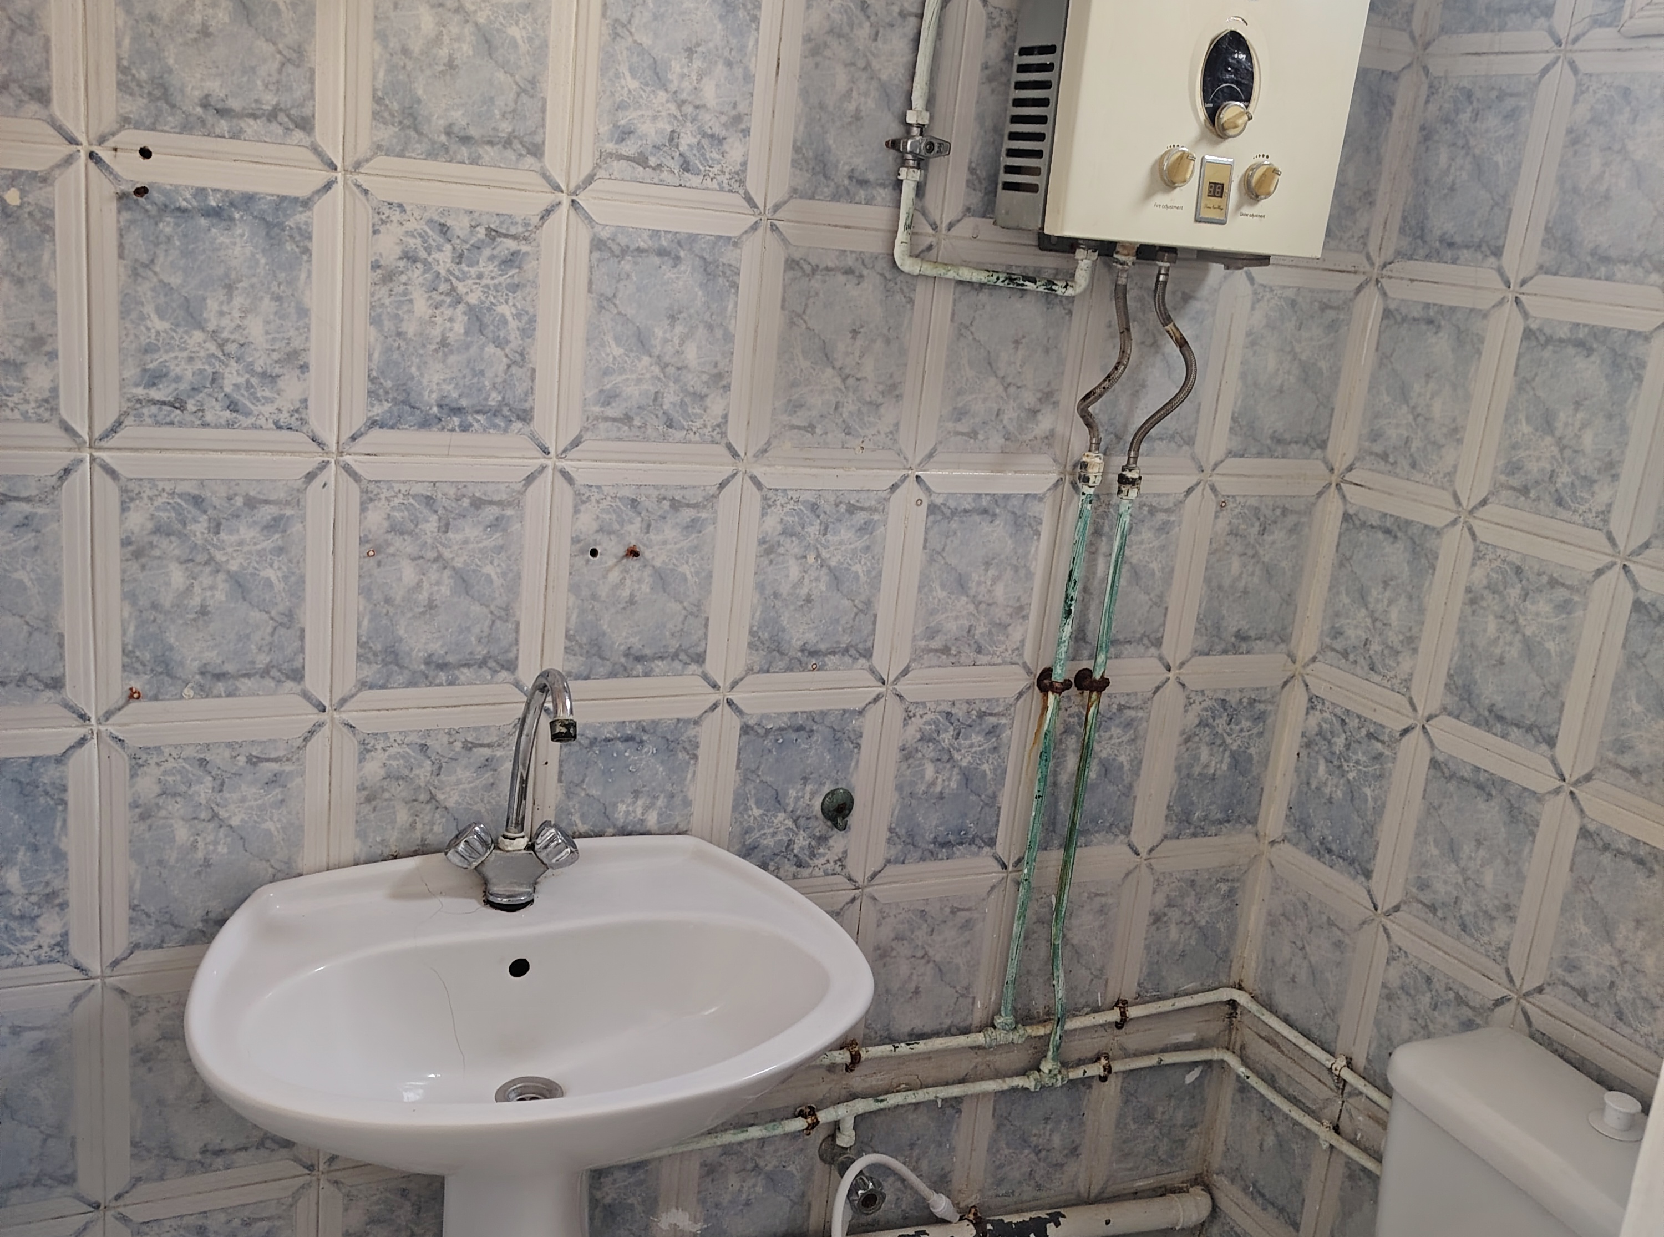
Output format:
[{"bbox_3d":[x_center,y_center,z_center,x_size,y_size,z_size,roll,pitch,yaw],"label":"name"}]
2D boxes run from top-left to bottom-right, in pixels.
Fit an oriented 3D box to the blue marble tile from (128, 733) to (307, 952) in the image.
[{"bbox_3d":[-0.578,0.213,1.447,0.157,0.204,0.012,-1,16,-26],"label":"blue marble tile"}]

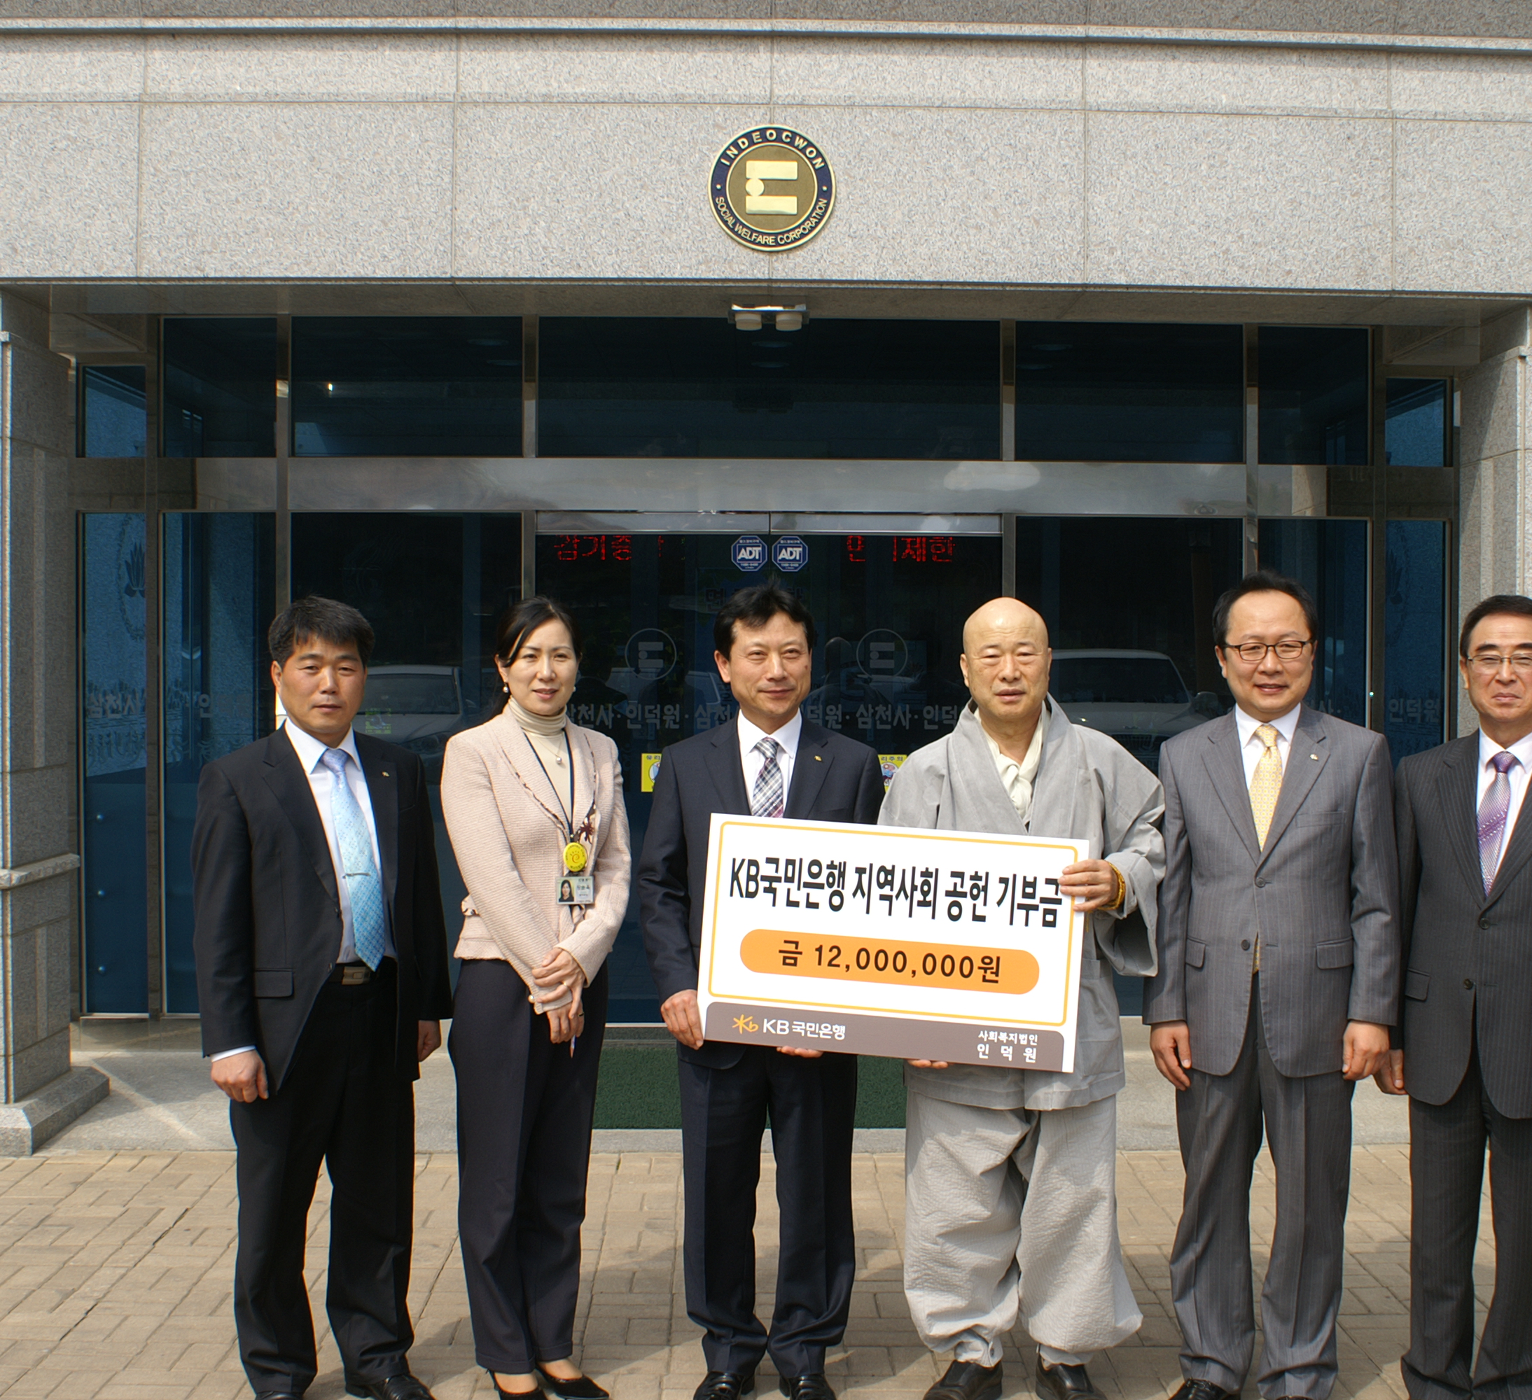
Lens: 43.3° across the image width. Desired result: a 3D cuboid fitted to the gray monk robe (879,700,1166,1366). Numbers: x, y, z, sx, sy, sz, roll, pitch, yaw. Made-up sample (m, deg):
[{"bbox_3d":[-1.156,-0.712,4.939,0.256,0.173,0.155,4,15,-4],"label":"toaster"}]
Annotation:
[{"bbox_3d":[0.523,0.682,3.940,0.580,1.385,0.460,0,1,5],"label":"gray monk robe"}]

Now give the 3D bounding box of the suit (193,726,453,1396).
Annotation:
[{"bbox_3d":[-0.913,0.740,3.970,0.500,1.385,0.330,0,1,-28],"label":"suit"}]

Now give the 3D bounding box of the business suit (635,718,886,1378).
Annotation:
[{"bbox_3d":[-0.009,0.716,3.970,0.520,1.375,0.370,0,1,-6],"label":"business suit"}]

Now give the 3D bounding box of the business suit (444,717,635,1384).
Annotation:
[{"bbox_3d":[-0.486,0.726,4.070,0.420,1.390,0.320,-1,2,-32],"label":"business suit"}]

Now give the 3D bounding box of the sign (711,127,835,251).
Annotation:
[{"bbox_3d":[0.023,-1.615,6.100,0.395,0.395,0.040,0,1,-2],"label":"sign"}]

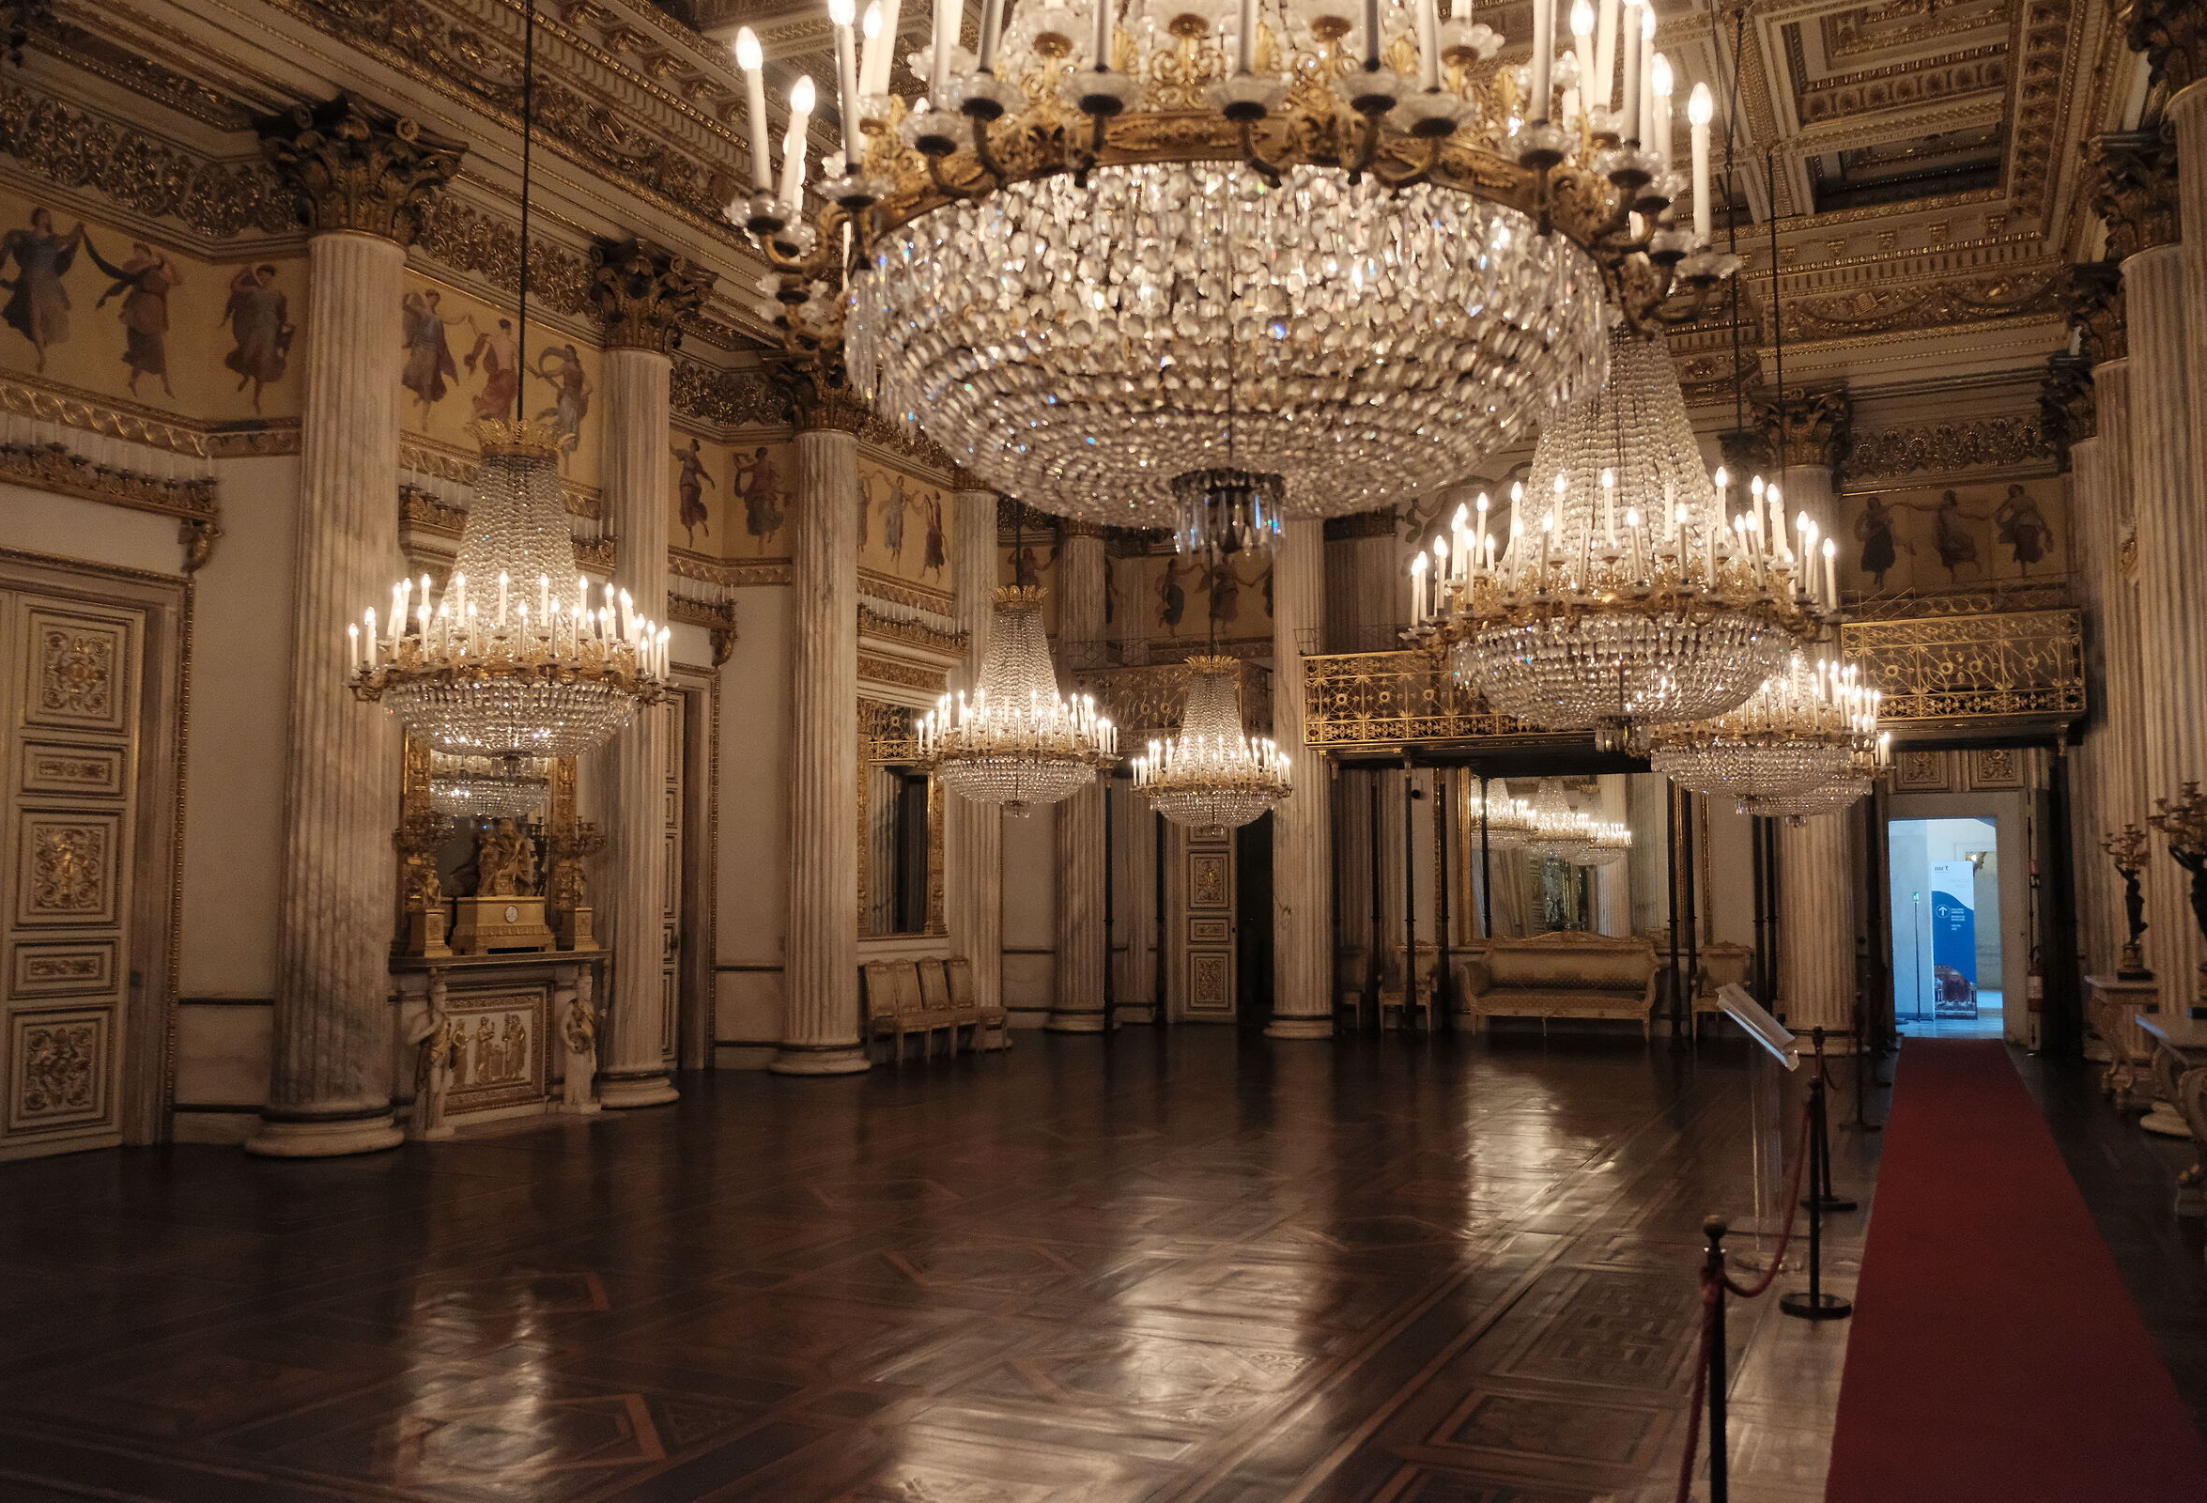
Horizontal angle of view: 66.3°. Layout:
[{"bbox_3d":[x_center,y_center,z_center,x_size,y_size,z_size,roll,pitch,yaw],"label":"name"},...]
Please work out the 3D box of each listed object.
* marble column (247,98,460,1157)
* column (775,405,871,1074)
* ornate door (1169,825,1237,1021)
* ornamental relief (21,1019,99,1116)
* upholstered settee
[{"bbox_3d":[-5.199,-0.846,11.581,0.988,6.975,0.988,-2,-5,26],"label":"marble column"},{"bbox_3d":[-2.674,-0.043,16.229,0.923,6.118,0.923,0,-5,0],"label":"column"},{"bbox_3d":[1.334,1.684,21.524,0.789,3.557,0.069,-2,-5,26],"label":"ornate door"},{"bbox_3d":[-6.651,2.023,10.787,0.040,0.583,0.496,-2,-5,26],"label":"ornamental relief"},{"bbox_3d":[5.283,2.676,19.359,2.231,1.191,0.760,-2,-5,26],"label":"upholstered settee"}]

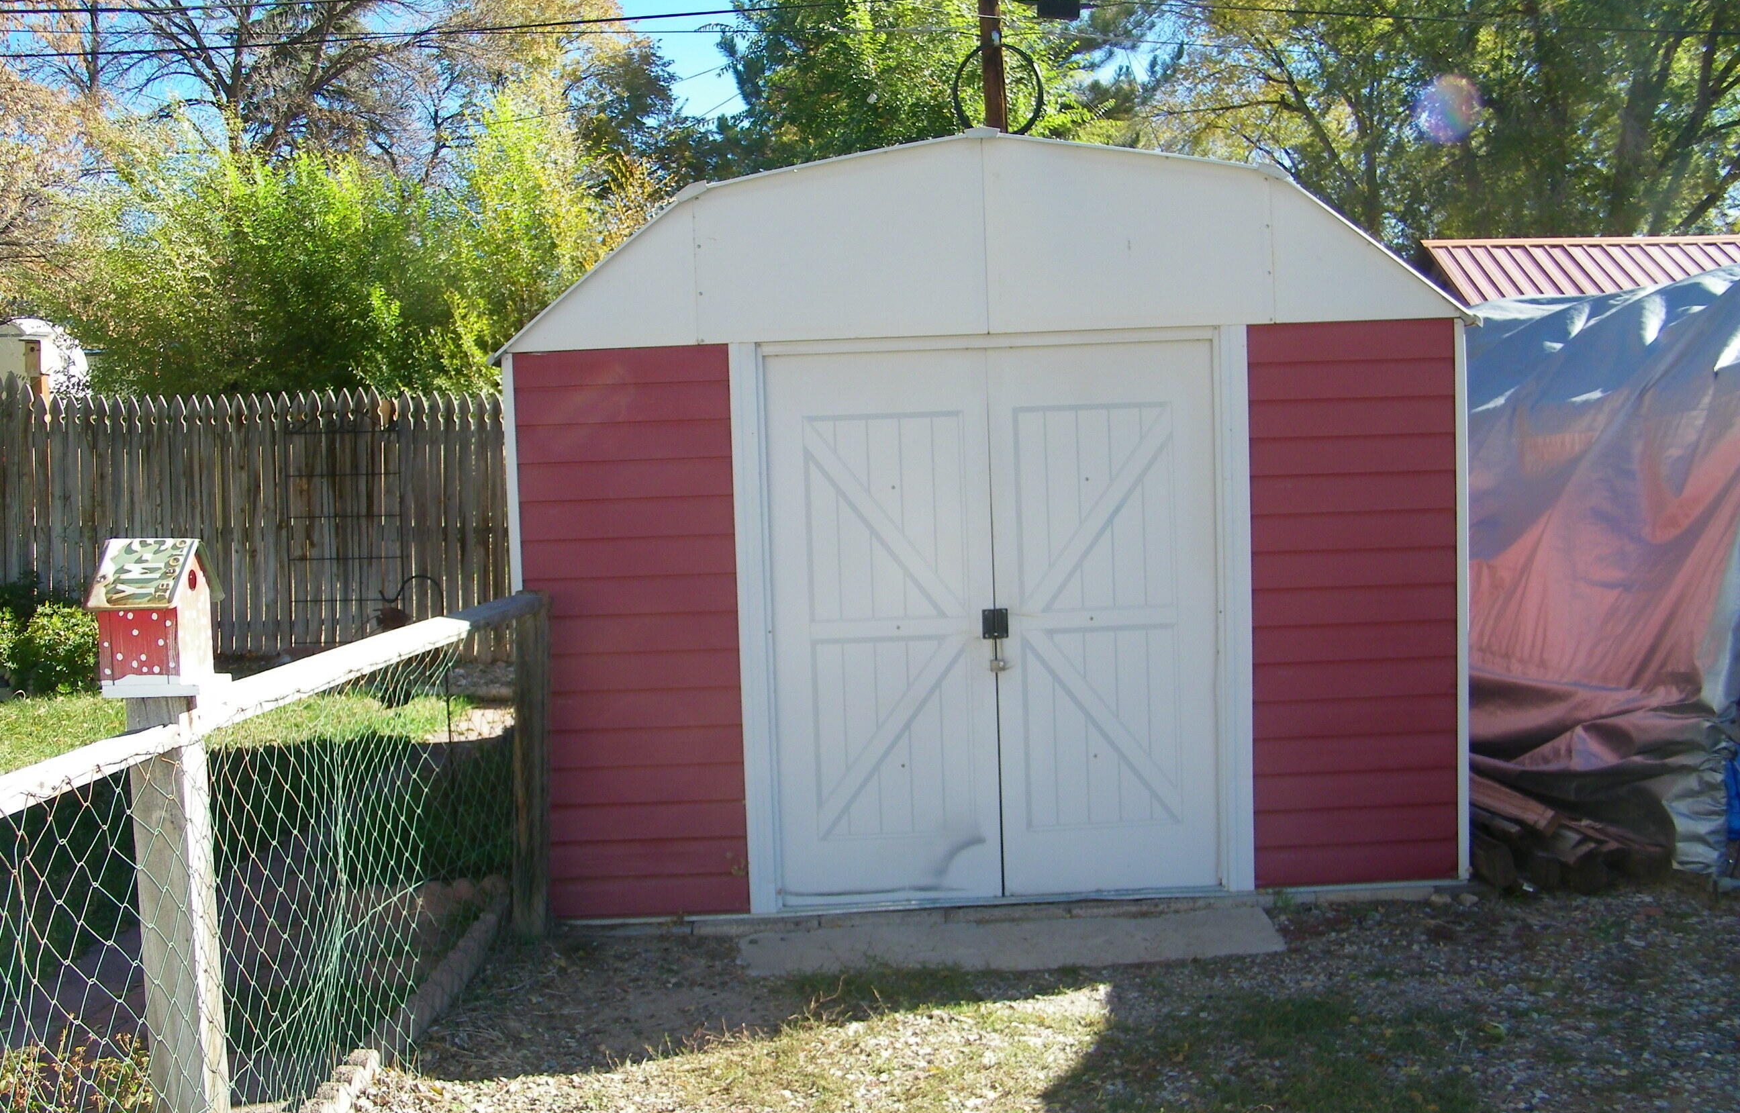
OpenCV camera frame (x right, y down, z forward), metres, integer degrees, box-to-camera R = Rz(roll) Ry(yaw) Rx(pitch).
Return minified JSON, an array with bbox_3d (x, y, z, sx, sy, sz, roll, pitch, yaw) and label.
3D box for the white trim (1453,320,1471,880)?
[{"bbox_3d":[1.894,0.151,5.153,0.042,1.810,0.045,-2,5,-1],"label":"white trim"}]

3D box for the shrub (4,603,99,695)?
[{"bbox_3d":[-5.202,0.591,10.200,0.650,0.580,0.620,-2,5,0],"label":"shrub"}]

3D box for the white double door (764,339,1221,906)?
[{"bbox_3d":[0.395,0.219,5.118,1.424,1.749,0.050,-2,5,-1],"label":"white double door"}]

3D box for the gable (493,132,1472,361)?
[{"bbox_3d":[0.355,-1.002,4.989,3.090,0.664,0.090,-2,5,-1],"label":"gable"}]

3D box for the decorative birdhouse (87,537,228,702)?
[{"bbox_3d":[-1.250,0.105,2.841,0.183,0.270,0.158,-2,5,7],"label":"decorative birdhouse"}]

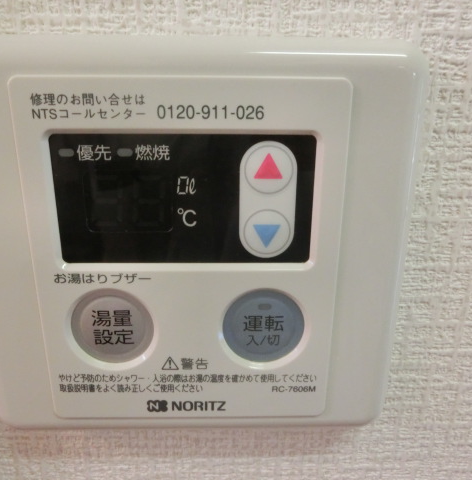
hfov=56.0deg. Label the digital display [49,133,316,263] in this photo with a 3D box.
[{"bbox_3d":[-0.014,-0.012,0.127,0.072,0.037,0.010,0,18,-2],"label":"digital display"}]

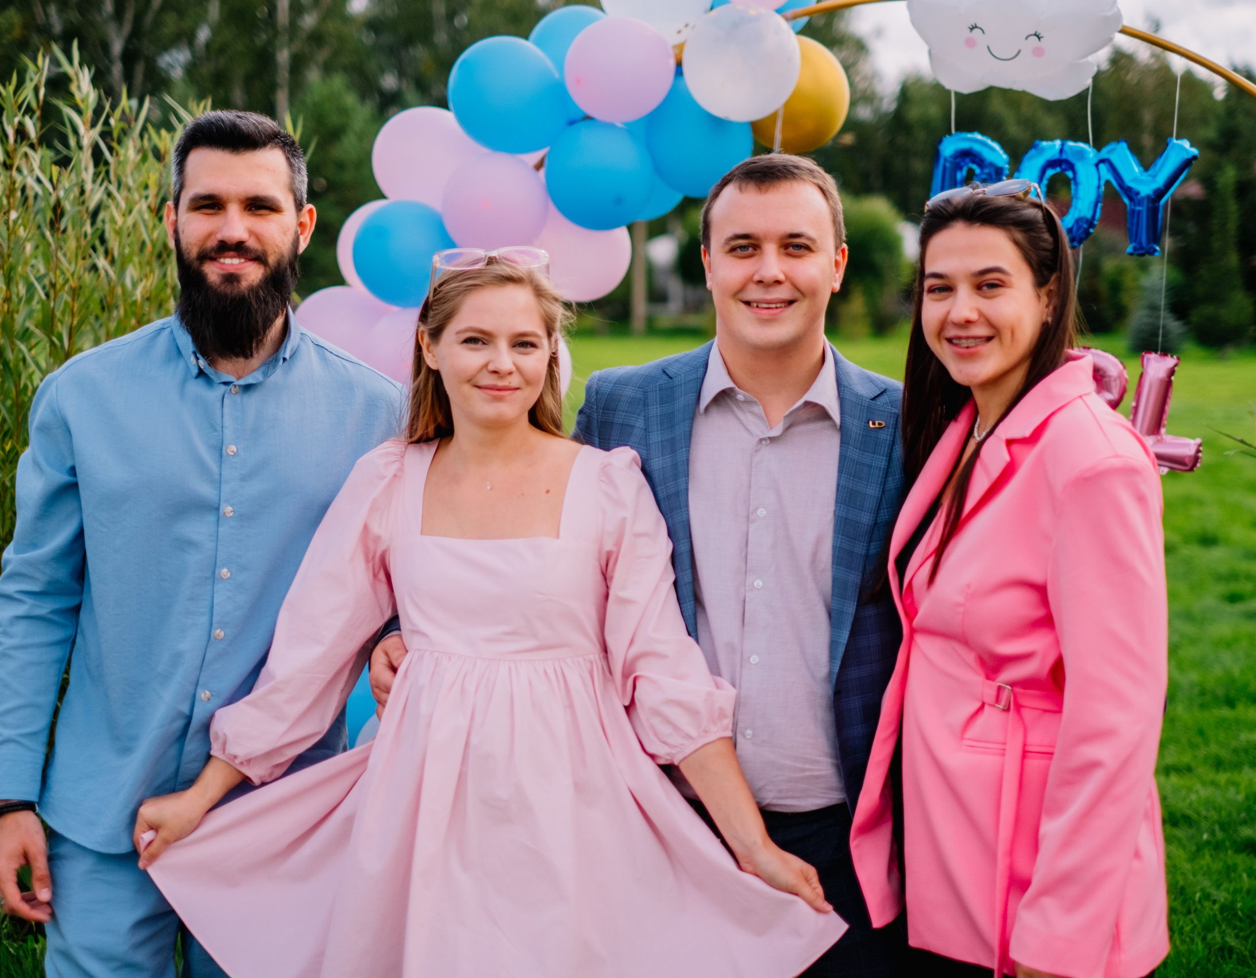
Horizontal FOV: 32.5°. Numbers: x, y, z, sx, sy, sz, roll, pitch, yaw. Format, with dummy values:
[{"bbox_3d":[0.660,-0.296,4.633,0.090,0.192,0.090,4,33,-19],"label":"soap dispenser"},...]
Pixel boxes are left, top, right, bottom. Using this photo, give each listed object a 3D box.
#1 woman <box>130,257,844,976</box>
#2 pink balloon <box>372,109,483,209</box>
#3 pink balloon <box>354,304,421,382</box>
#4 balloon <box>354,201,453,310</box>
[{"bbox_3d":[-0.178,0.516,2.755,0.880,1.620,0.450,0,5,-5],"label":"woman"},{"bbox_3d":[-0.385,-0.644,4.226,0.238,0.213,0.213,0,5,0],"label":"pink balloon"},{"bbox_3d":[-0.418,-0.241,4.182,0.222,0.226,0.247,0,5,0],"label":"pink balloon"},{"bbox_3d":[-0.432,-0.456,4.185,0.206,0.211,0.225,0,5,0],"label":"balloon"}]

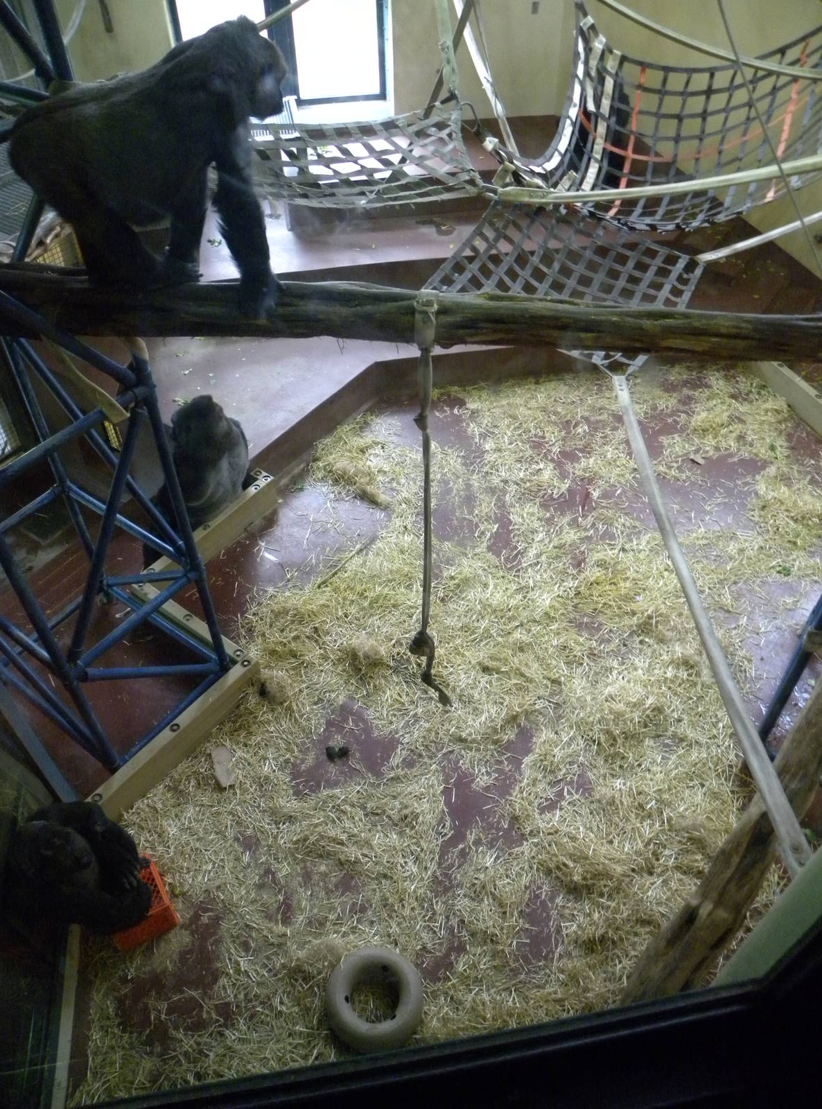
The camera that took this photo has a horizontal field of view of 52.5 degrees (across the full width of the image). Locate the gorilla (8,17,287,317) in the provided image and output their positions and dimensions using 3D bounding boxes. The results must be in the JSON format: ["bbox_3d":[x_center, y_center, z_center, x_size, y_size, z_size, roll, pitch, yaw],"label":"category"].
[{"bbox_3d":[-0.955,-1.441,3.191,1.060,1.000,0.500,3,44,4],"label":"gorilla"}]

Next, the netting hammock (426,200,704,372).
[{"bbox_3d":[1.064,-1.975,6.056,1.792,0.451,0.955,28,51,27],"label":"netting hammock"}]

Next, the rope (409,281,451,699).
[{"bbox_3d":[0.089,-0.056,4.407,0.220,2.845,0.210,3,44,4],"label":"rope"}]

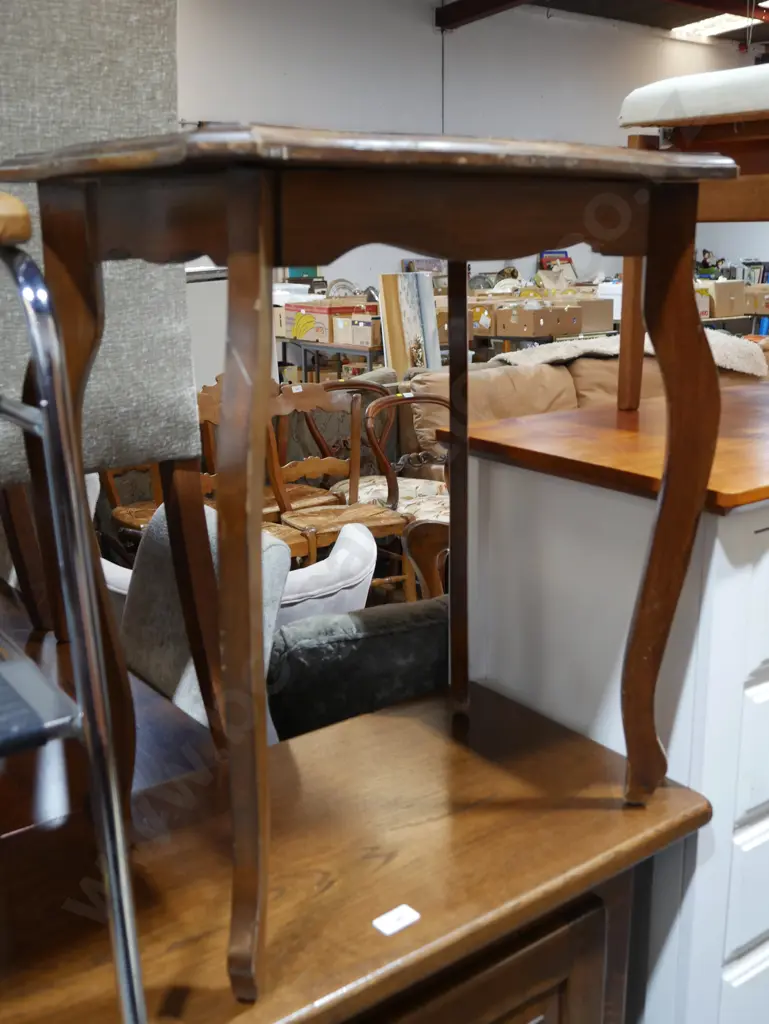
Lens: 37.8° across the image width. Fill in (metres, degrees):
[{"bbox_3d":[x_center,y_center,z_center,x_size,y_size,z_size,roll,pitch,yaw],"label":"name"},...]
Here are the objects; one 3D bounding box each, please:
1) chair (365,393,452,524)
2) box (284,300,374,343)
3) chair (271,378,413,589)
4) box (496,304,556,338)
[{"bbox_3d":[0.255,0.013,4.484,0.470,0.870,0.520,-10,17,-31],"label":"chair"},{"bbox_3d":[-0.382,-1.373,8.120,0.441,0.245,0.521,-12,19,-38],"label":"box"},{"bbox_3d":[-0.190,-0.010,4.449,0.455,0.920,0.460,-8,15,-27],"label":"chair"},{"bbox_3d":[1.213,-1.499,8.802,0.520,0.210,0.390,-11,17,-36],"label":"box"}]

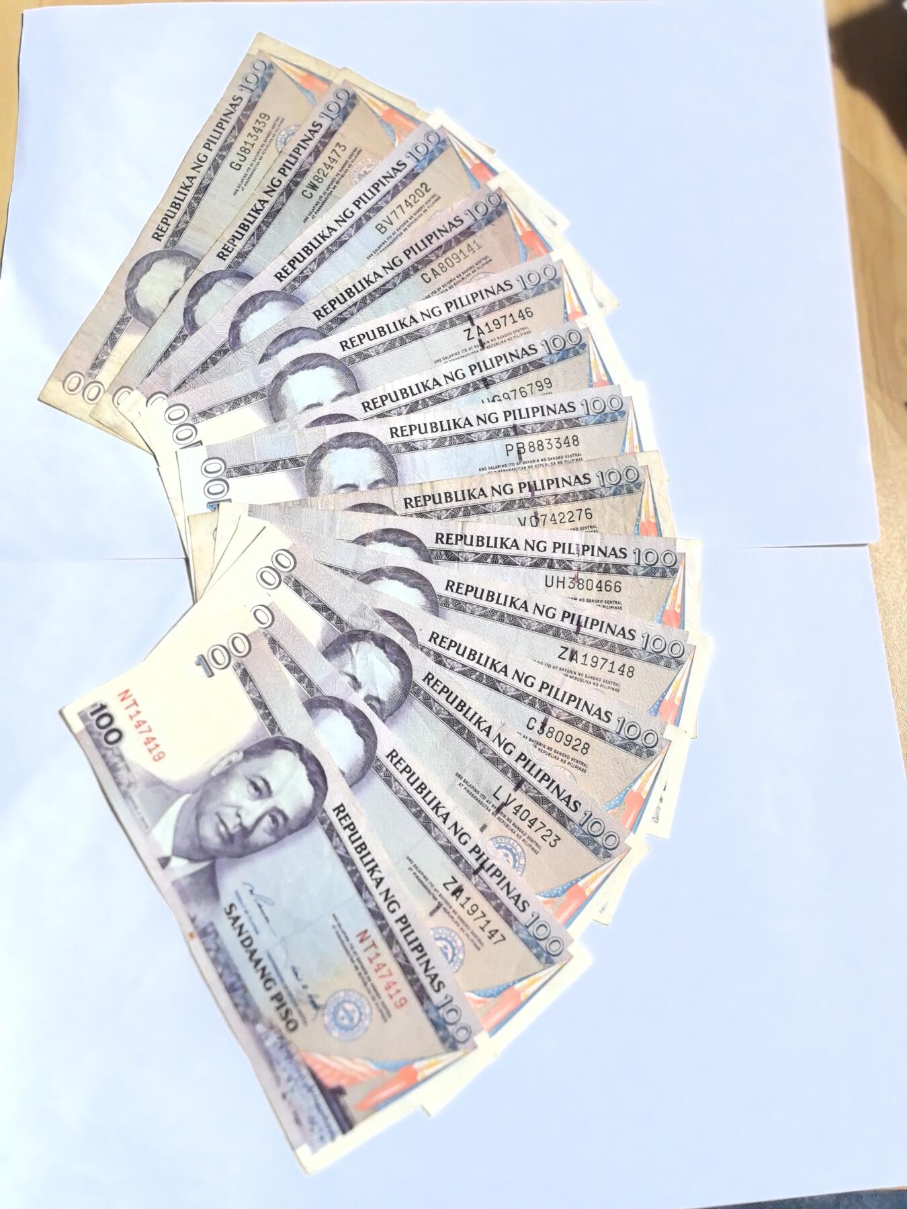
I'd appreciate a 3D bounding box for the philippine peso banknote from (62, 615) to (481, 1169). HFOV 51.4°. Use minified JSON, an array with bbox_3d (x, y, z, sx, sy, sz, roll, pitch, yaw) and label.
[{"bbox_3d":[-0.056,0.085,0.293,0.066,0.003,0.160,-31,81,-6],"label":"philippine peso banknote"}]

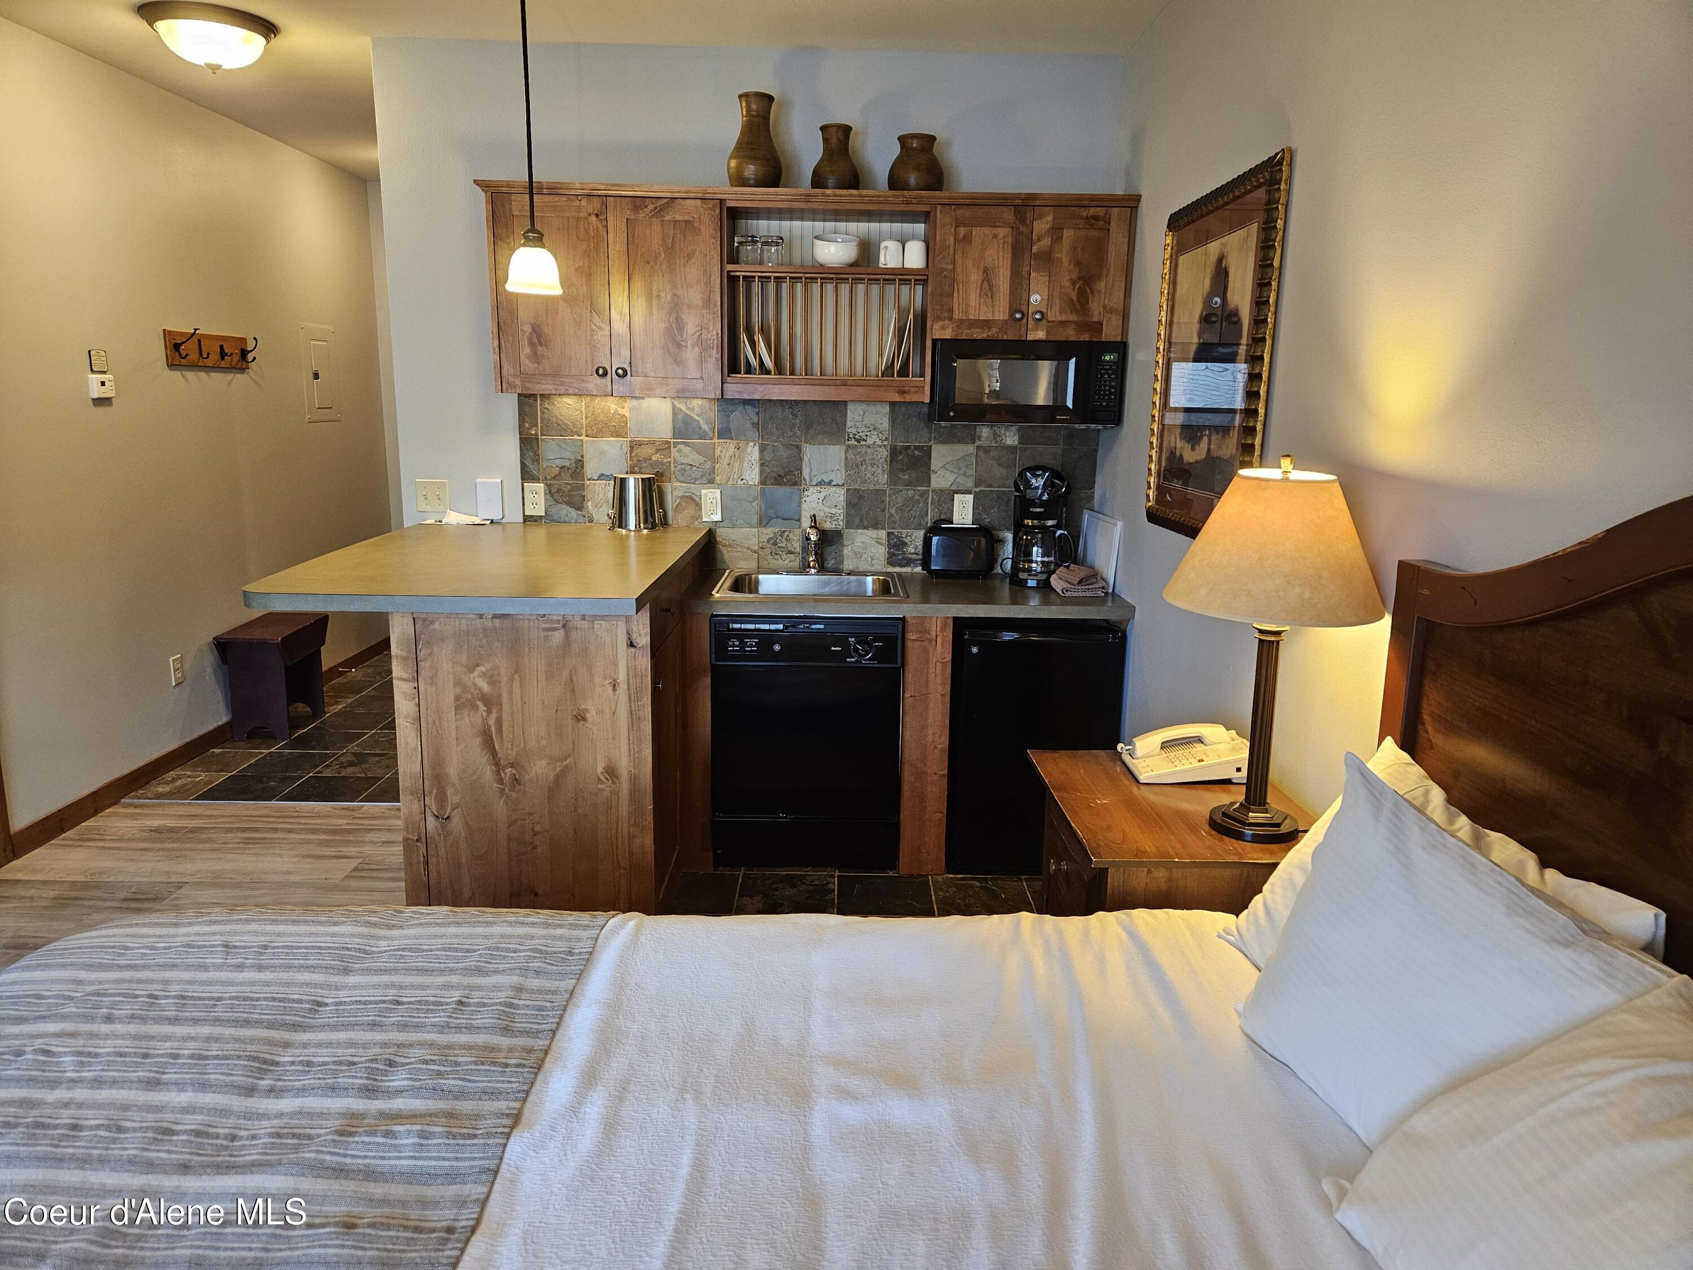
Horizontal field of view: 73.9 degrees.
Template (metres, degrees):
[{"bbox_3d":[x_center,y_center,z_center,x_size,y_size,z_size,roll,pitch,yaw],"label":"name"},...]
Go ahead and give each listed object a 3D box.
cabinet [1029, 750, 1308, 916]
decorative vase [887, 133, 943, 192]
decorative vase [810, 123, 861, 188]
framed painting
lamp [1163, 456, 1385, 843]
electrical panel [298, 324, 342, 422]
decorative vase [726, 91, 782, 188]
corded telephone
[{"bbox_3d":[0.663,0.701,2.360,0.490,0.750,0.630,1,12,-1],"label":"cabinet"},{"bbox_3d":[0.234,-1.570,3.782,0.188,0.212,0.188,1,12,-1],"label":"decorative vase"},{"bbox_3d":[-0.035,-1.586,3.776,0.164,0.238,0.164,1,12,-1],"label":"decorative vase"},{"bbox_3d":[0.935,-0.697,2.930,0.035,0.905,0.840,1,12,-1],"label":"framed painting"},{"bbox_3d":[0.770,0.027,2.055,0.380,0.700,0.380,1,12,-1],"label":"lamp"},{"bbox_3d":[-2.777,-1.382,5.968,0.025,0.497,0.400,1,12,-1],"label":"electrical panel"},{"bbox_3d":[-0.305,-1.635,3.763,0.182,0.328,0.182,1,12,-1],"label":"decorative vase"},{"bbox_3d":[0.748,0.252,2.464,0.250,0.090,0.200,1,12,-1],"label":"corded telephone"}]

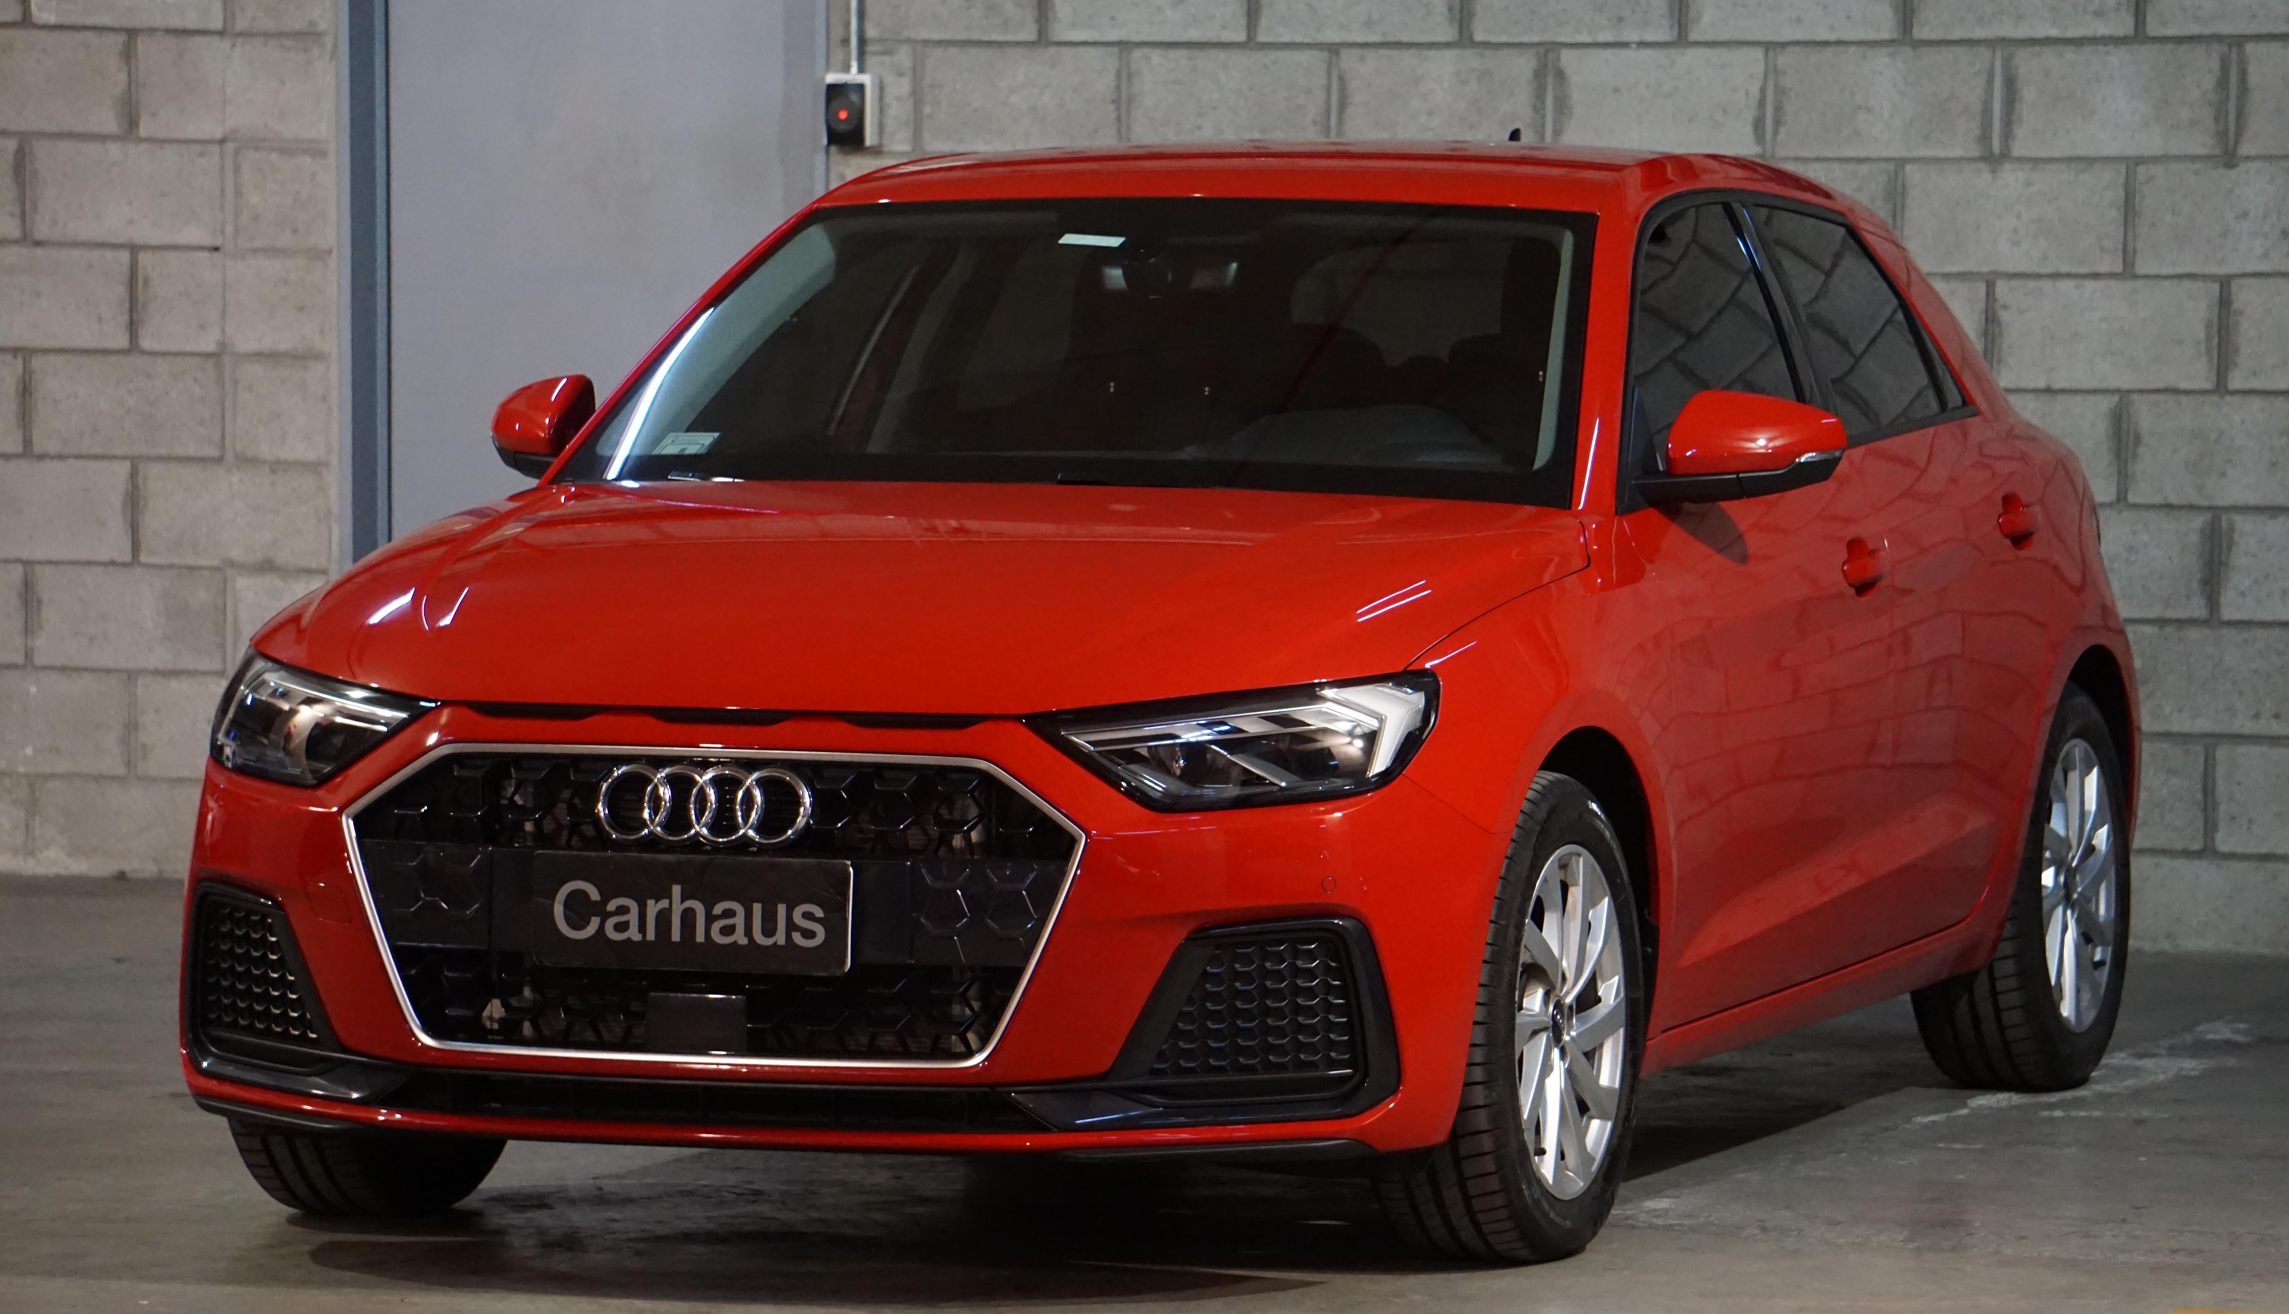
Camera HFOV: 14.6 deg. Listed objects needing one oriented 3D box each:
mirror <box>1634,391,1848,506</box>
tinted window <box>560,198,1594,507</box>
[{"bbox_3d":[0.784,-0.274,11.780,0.210,0.160,0.240,1,3,20],"label":"mirror"},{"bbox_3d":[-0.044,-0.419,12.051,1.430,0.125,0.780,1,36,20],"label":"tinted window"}]

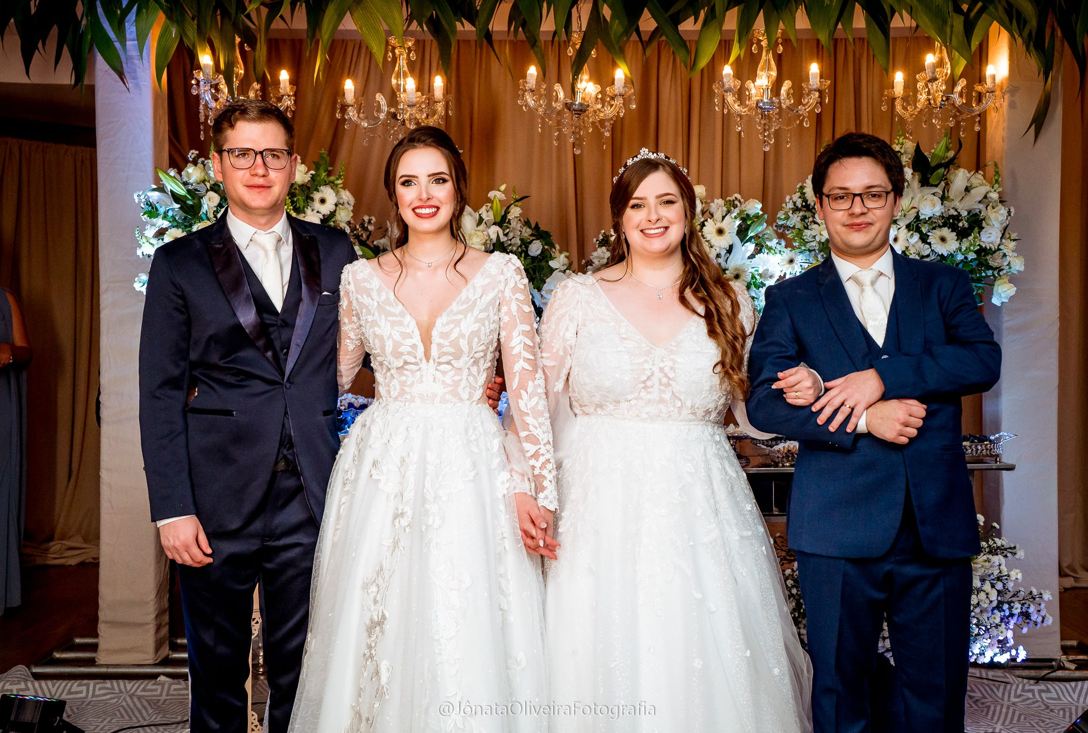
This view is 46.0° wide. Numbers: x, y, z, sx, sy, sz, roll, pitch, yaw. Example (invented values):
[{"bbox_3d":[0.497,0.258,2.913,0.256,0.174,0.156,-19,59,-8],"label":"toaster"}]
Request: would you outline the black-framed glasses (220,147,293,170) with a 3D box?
[{"bbox_3d":[-0.612,-0.431,2.727,0.142,0.046,0.145,0,1,-16],"label":"black-framed glasses"}]

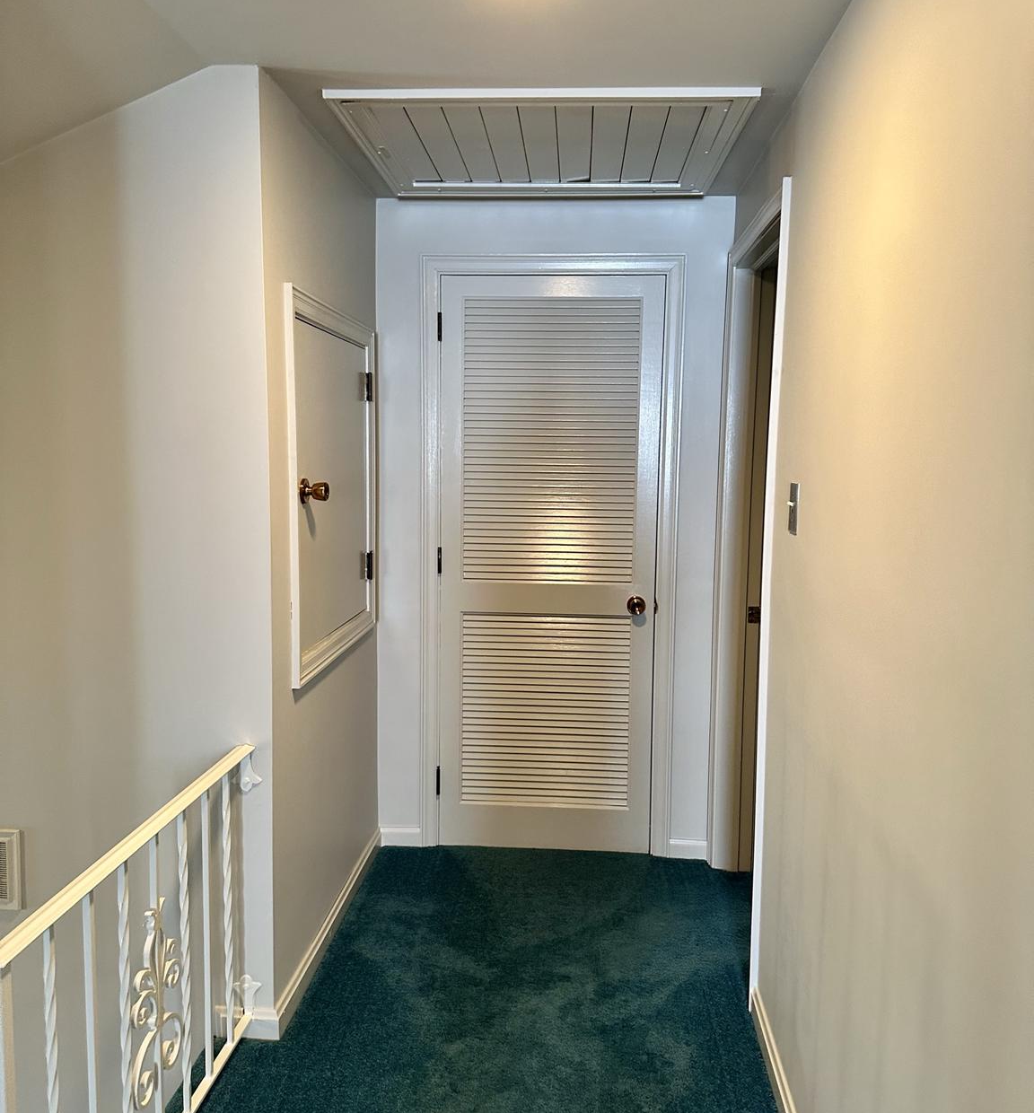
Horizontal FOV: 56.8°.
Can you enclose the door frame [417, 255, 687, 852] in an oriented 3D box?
[{"bbox_3d":[0.111,0.025,3.390,0.904,2.119,0.085,1,7,4],"label":"door frame"}]

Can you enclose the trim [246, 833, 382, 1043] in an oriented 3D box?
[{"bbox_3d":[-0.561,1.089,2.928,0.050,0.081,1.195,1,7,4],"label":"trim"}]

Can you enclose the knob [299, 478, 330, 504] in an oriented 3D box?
[{"bbox_3d":[-0.523,-0.168,2.483,0.067,0.064,0.064,1,7,4],"label":"knob"}]

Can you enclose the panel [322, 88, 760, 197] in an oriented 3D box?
[{"bbox_3d":[0.083,-1.128,2.669,1.016,0.033,0.873,1,7,4],"label":"panel"}]

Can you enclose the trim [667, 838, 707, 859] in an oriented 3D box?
[{"bbox_3d":[0.616,1.059,3.437,0.140,0.070,0.018,1,7,4],"label":"trim"}]

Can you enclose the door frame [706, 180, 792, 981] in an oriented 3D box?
[{"bbox_3d":[0.726,0.095,2.844,0.125,2.120,0.915,1,7,4],"label":"door frame"}]

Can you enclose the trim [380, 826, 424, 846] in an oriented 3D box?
[{"bbox_3d":[-0.430,1.035,3.511,0.155,0.075,0.018,1,7,4],"label":"trim"}]

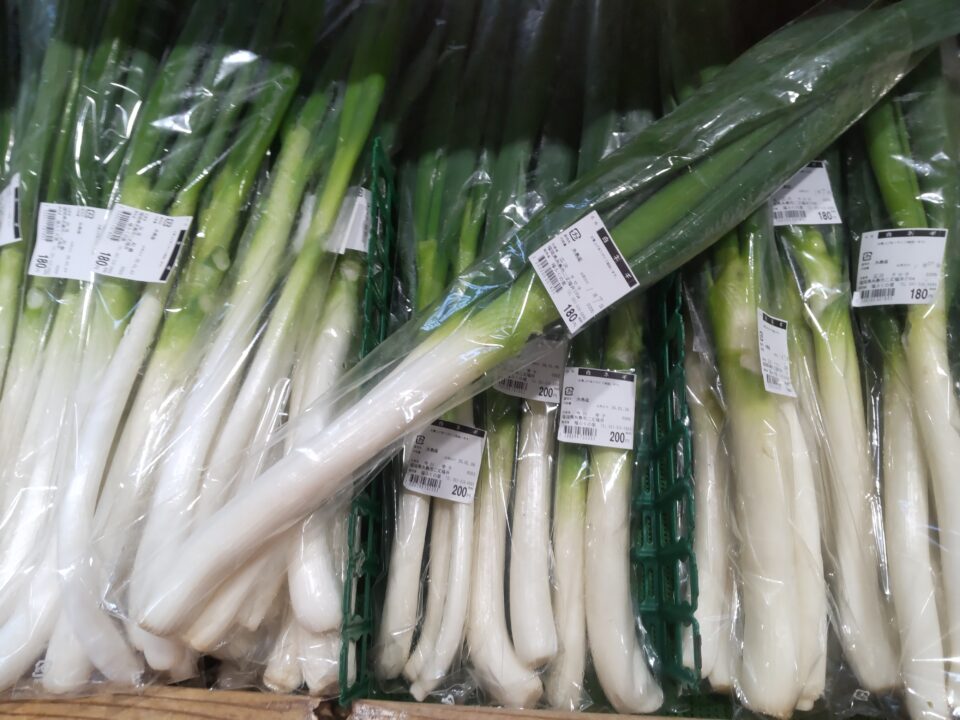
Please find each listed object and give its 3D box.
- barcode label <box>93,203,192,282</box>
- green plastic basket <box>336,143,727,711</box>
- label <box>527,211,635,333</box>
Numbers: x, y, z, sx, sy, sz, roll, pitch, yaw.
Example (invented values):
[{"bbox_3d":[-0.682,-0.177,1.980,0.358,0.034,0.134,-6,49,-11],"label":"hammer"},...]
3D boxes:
[{"bbox_3d":[-0.251,-0.086,0.495,0.054,0.007,0.057,16,74,-2],"label":"barcode label"},{"bbox_3d":[0.032,0.033,0.525,0.245,0.095,0.410,0,78,0],"label":"green plastic basket"},{"bbox_3d":[0.068,-0.057,0.433,0.054,0.004,0.058,-33,92,-6],"label":"label"}]

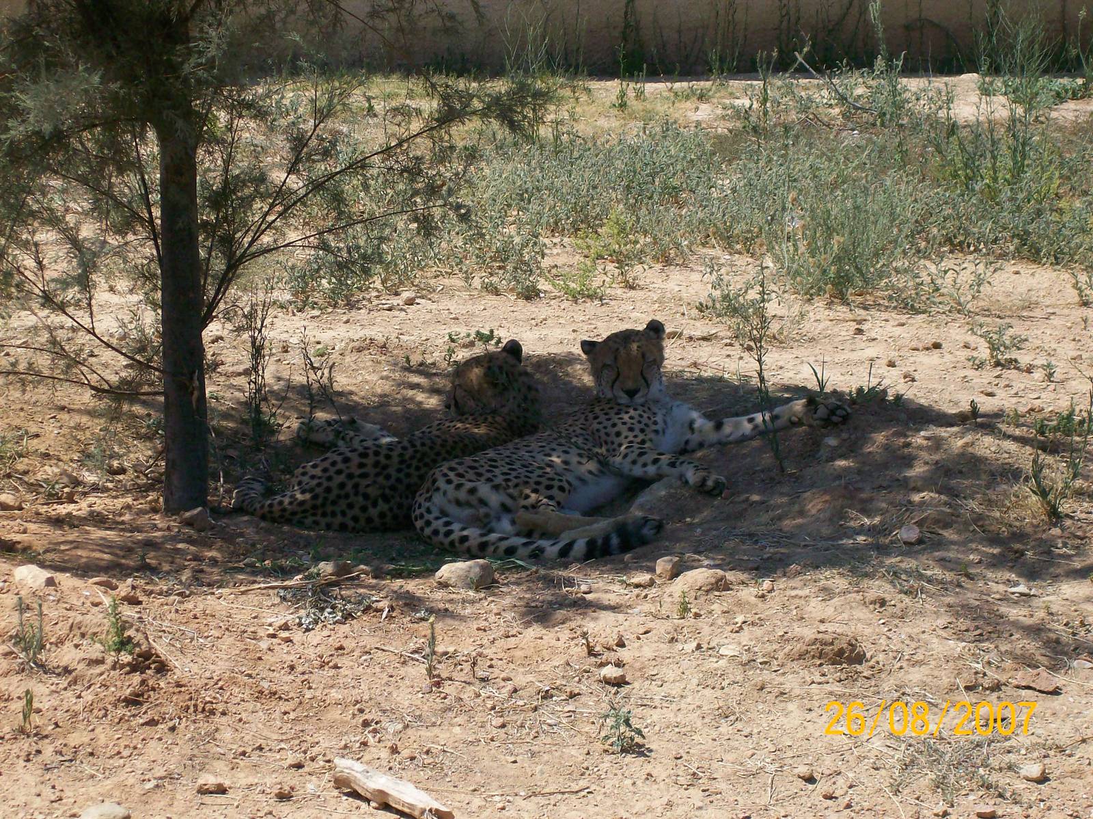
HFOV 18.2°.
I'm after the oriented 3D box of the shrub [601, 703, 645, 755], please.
[{"bbox_3d":[0.136,0.562,6.007,0.079,0.076,0.064,0,12,0],"label":"shrub"}]

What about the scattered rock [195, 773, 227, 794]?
[{"bbox_3d":[-0.568,0.635,5.780,0.055,0.023,0.041,0,12,0],"label":"scattered rock"}]

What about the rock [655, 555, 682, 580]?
[{"bbox_3d":[0.257,0.332,7.160,0.056,0.043,0.042,0,12,0],"label":"rock"}]

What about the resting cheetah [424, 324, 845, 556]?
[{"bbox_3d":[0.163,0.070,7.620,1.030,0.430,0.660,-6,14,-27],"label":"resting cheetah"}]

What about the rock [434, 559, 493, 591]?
[{"bbox_3d":[-0.172,0.345,7.104,0.124,0.043,0.093,0,12,0],"label":"rock"}]

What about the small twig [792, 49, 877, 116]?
[{"bbox_3d":[1.253,-1.417,14.800,0.380,0.260,0.160,0,12,0],"label":"small twig"}]

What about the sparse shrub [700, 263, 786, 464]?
[{"bbox_3d":[0.446,-0.103,7.750,0.190,0.470,0.180,0,12,0],"label":"sparse shrub"}]

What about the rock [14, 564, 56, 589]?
[{"bbox_3d":[-1.065,0.348,7.097,0.087,0.038,0.065,0,12,0],"label":"rock"}]

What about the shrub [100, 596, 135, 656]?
[{"bbox_3d":[-0.832,0.420,6.609,0.069,0.104,0.059,0,12,0],"label":"shrub"}]

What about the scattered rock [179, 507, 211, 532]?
[{"bbox_3d":[-0.780,0.245,7.570,0.074,0.043,0.055,0,12,0],"label":"scattered rock"}]

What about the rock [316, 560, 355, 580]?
[{"bbox_3d":[-0.445,0.337,7.170,0.082,0.029,0.062,0,12,0],"label":"rock"}]

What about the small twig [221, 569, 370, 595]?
[{"bbox_3d":[-0.522,0.358,7.092,0.320,0.035,0.070,4,13,18],"label":"small twig"}]

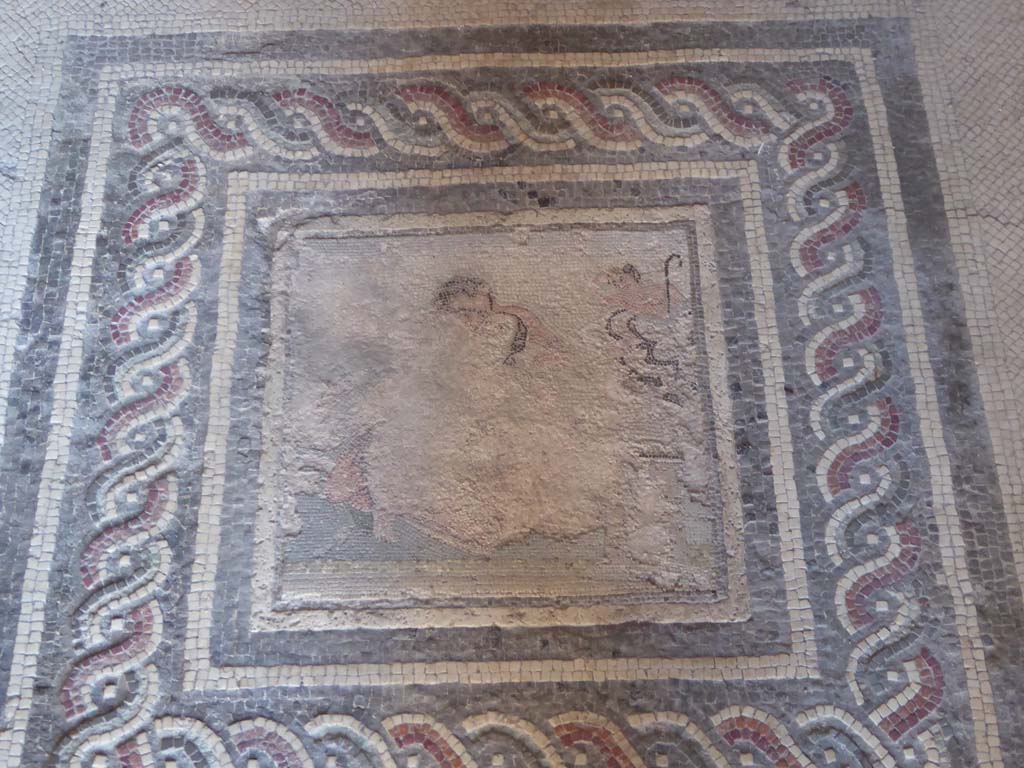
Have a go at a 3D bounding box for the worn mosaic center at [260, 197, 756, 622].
[{"bbox_3d":[-0.017,0.026,1.504,0.465,0.025,0.464,-1,62,0],"label":"worn mosaic center"}]

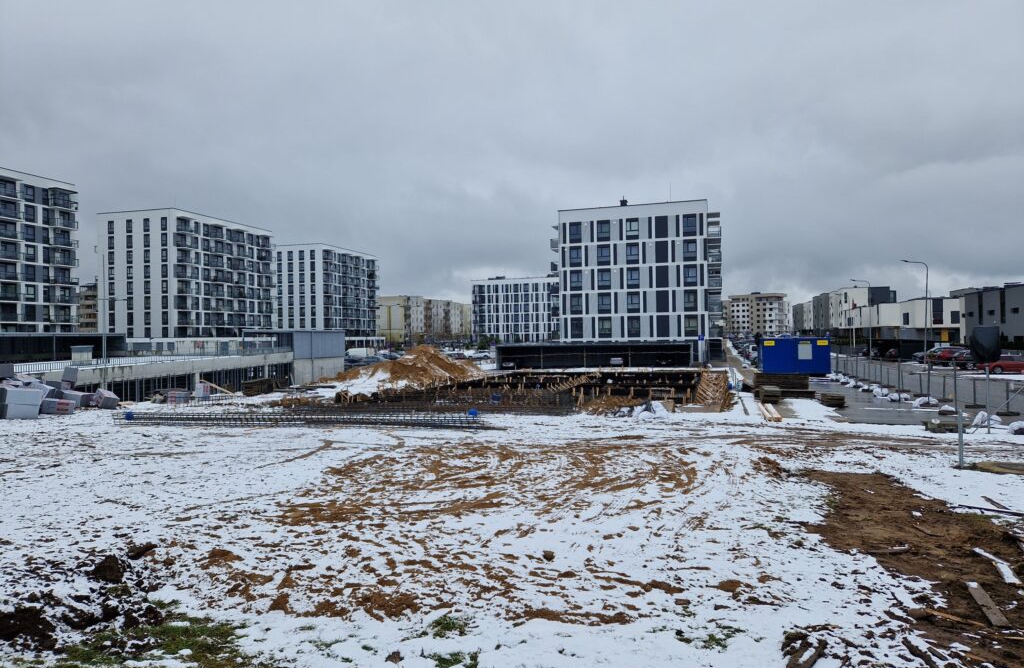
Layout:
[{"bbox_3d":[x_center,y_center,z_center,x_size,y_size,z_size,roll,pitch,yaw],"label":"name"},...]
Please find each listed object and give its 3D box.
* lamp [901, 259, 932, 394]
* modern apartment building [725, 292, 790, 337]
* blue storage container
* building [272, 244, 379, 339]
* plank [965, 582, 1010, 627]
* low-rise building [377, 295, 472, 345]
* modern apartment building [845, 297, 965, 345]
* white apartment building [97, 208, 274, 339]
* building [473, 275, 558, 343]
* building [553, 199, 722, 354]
[{"bbox_3d":[34.388,-1.557,58.296,2.200,9.300,0.250,-1,0,16],"label":"lamp"},{"bbox_3d":[129.723,-10.301,359.052,34.000,22.600,16.000,-1,0,21],"label":"modern apartment building"},{"bbox_3d":[21.637,1.656,52.244,4.800,2.640,2.400,-1,-1,17],"label":"blue storage container"},{"bbox_3d":[-54.663,-9.448,197.455,19.000,28.500,31.000,-1,0,16],"label":"building"},{"bbox_3d":[3.409,1.922,4.896,0.105,0.030,0.880,-1,0,23],"label":"plank"},{"bbox_3d":[-33.038,-3.930,260.442,11.800,16.400,64.000,-1,0,15],"label":"low-rise building"},{"bbox_3d":[56.483,-0.967,97.306,8.500,6.400,35.000,-1,-1,15],"label":"modern apartment building"},{"bbox_3d":[-68.142,-10.578,146.987,19.400,26.400,30.800,-1,-1,17],"label":"white apartment building"},{"bbox_3d":[4.309,-6.698,214.319,29.000,19.800,19.000,-1,-1,17],"label":"building"},{"bbox_3d":[18.993,-6.232,97.022,20.400,18.800,29.000,-1,-1,17],"label":"building"}]

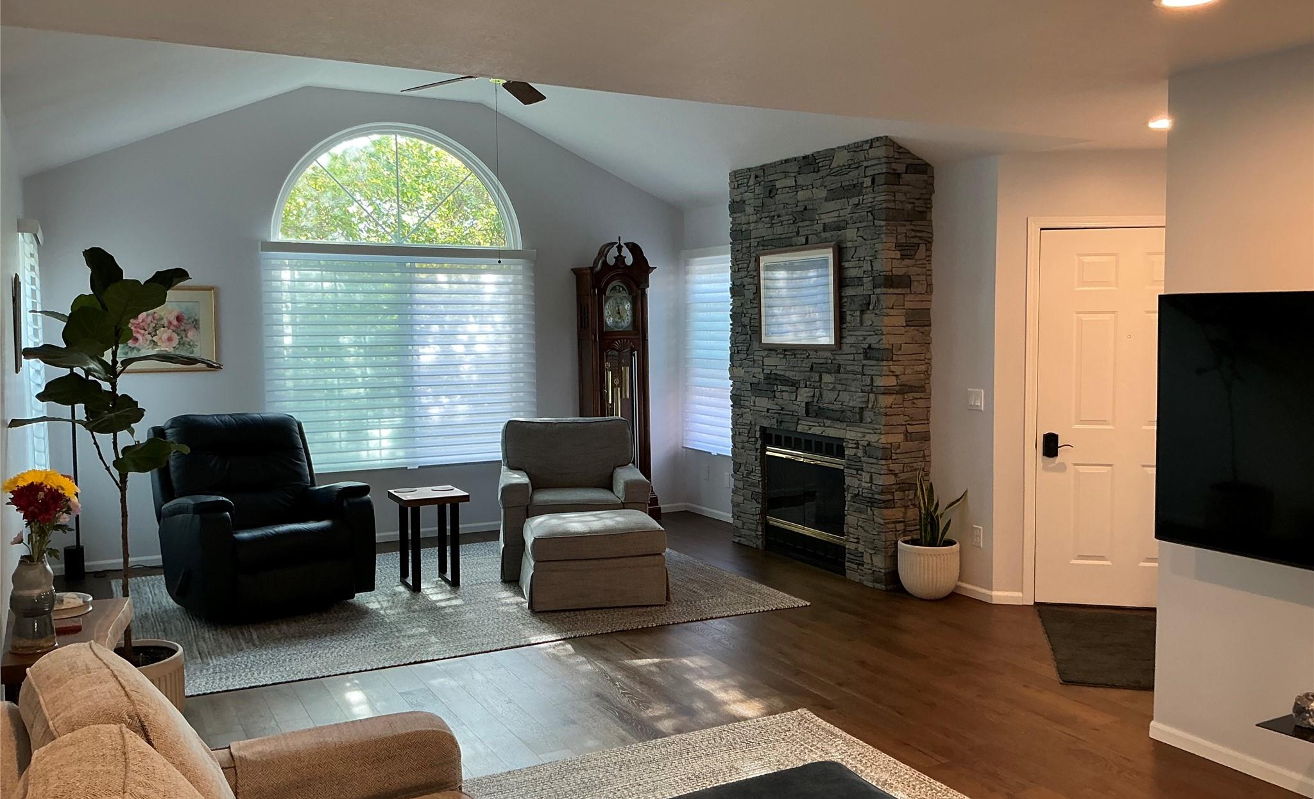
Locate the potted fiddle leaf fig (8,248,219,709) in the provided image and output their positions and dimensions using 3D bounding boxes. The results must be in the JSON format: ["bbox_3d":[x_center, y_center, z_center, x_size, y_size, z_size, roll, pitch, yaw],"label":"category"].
[{"bbox_3d":[-1.921,0.377,3.824,0.680,1.825,0.620,-3,4,-28],"label":"potted fiddle leaf fig"}]

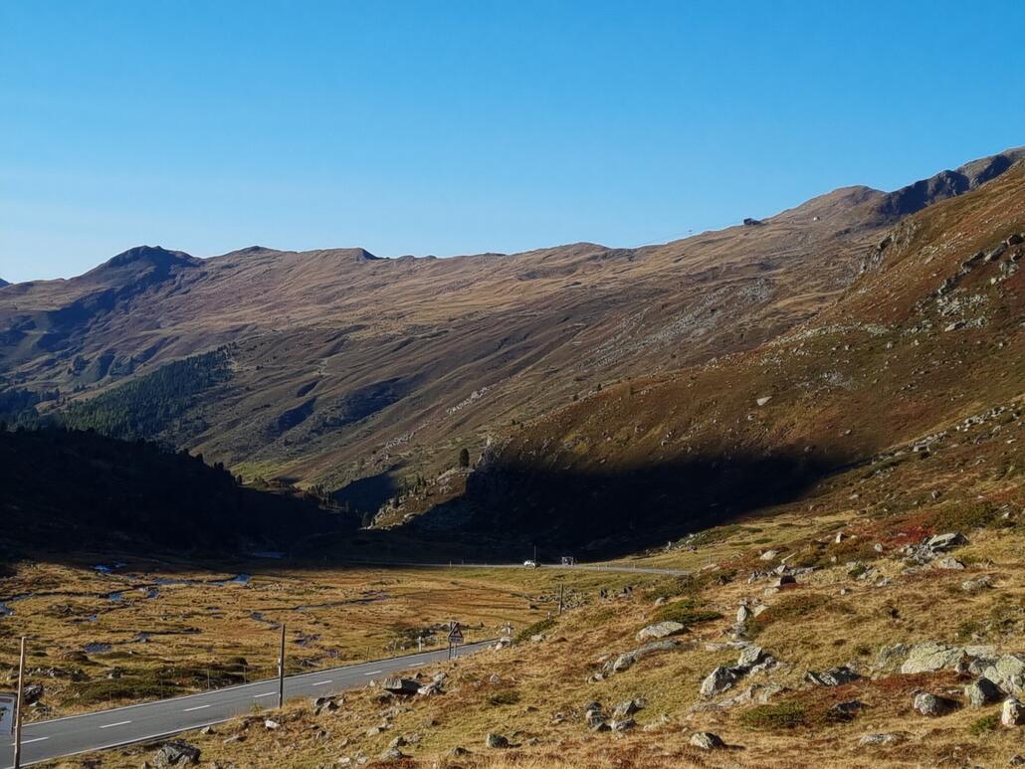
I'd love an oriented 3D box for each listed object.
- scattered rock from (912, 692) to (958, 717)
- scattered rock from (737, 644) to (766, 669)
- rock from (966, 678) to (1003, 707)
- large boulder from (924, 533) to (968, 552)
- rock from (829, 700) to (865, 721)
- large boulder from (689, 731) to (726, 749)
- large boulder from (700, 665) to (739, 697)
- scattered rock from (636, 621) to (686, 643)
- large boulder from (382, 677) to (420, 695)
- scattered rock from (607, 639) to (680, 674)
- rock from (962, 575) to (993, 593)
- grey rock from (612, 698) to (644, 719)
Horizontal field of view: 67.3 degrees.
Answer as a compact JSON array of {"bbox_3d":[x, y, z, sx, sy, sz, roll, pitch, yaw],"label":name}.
[{"bbox_3d":[15.270,11.615,28.000,1.340,0.770,1.140,-5,-11,27],"label":"scattered rock"},{"bbox_3d":[12.432,14.164,40.000,1.450,1.060,1.160,-3,-10,16],"label":"scattered rock"},{"bbox_3d":[10.425,6.789,17.000,0.800,0.650,0.700,-4,-10,30],"label":"rock"},{"bbox_3d":[22.512,8.167,40.000,2.200,1.000,1.600,-3,-10,29],"label":"large boulder"},{"bbox_3d":[7.154,6.994,16.500,0.750,0.420,0.550,-2,-10,23],"label":"rock"},{"bbox_3d":[3.588,6.570,14.200,0.650,0.370,0.500,-1,-9,14],"label":"large boulder"},{"bbox_3d":[5.497,7.895,20.500,1.000,0.800,0.800,-1,-9,15],"label":"large boulder"},{"bbox_3d":[9.628,16.025,50.000,3.170,1.030,2.060,-2,-10,10],"label":"scattered rock"},{"bbox_3d":[-4.323,11.747,30.000,1.450,0.660,1.050,3,-9,-7],"label":"large boulder"},{"bbox_3d":[4.418,9.207,26.000,2.300,0.950,1.300,0,-9,10],"label":"scattered rock"},{"bbox_3d":[18.125,7.793,30.000,1.200,0.620,0.850,-4,-10,30],"label":"rock"},{"bbox_3d":[4.030,11.375,27.000,1.100,0.600,0.850,0,-8,0],"label":"grey rock"}]

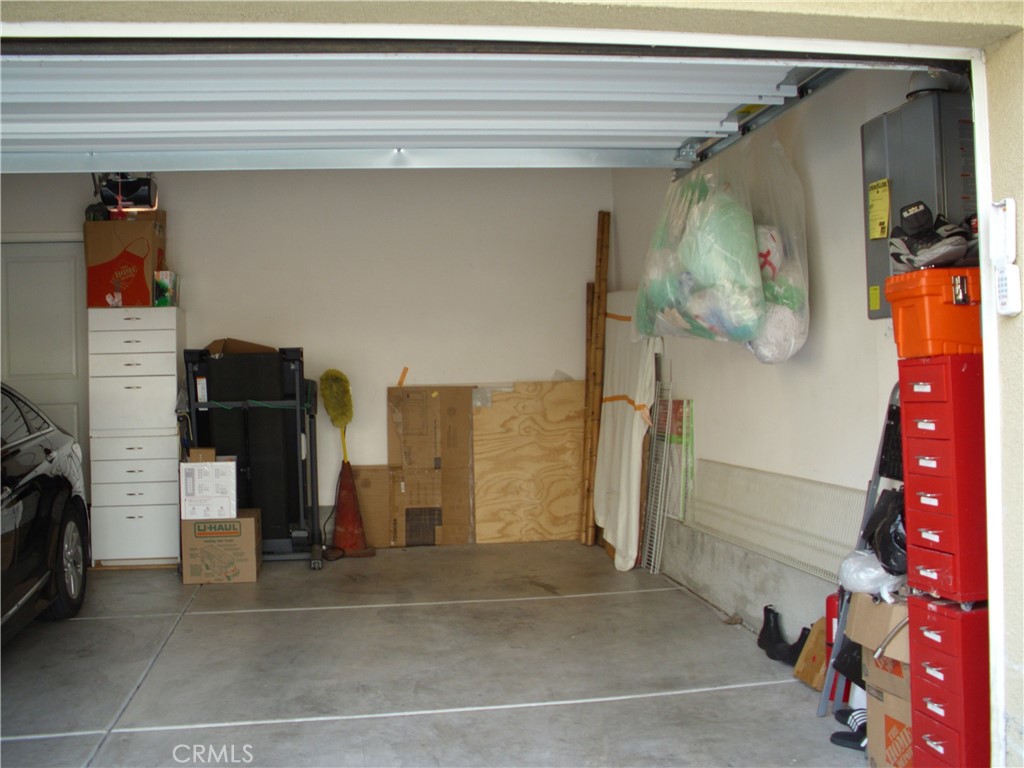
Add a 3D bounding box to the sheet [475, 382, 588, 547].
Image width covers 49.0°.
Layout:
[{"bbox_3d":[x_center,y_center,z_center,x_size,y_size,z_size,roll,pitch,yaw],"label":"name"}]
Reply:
[{"bbox_3d":[0.122,0.582,8.460,0.840,1.215,0.020,-2,-7,-9],"label":"sheet"}]

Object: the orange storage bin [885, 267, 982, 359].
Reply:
[{"bbox_3d":[1.304,-0.194,3.140,0.430,0.230,0.235,-2,0,-9],"label":"orange storage bin"}]

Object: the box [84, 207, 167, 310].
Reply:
[{"bbox_3d":[-2.708,-0.853,7.890,0.455,0.683,0.450,-2,0,-9],"label":"box"}]

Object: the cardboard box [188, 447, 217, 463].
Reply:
[{"bbox_3d":[-1.982,0.456,7.252,0.165,0.096,0.140,-2,0,-9],"label":"cardboard box"}]

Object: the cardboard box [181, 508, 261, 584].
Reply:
[{"bbox_3d":[-1.883,1.058,7.343,0.460,0.410,0.460,-2,0,-9],"label":"cardboard box"}]

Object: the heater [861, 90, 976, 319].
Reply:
[{"bbox_3d":[1.342,-0.543,3.516,0.270,0.650,0.505,-2,0,-9],"label":"heater"}]

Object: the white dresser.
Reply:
[{"bbox_3d":[-2.608,0.362,7.900,0.605,1.775,0.430,-2,0,-9],"label":"white dresser"}]

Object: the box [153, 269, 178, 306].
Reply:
[{"bbox_3d":[-2.417,-0.651,7.848,0.130,0.246,0.240,-2,0,-9],"label":"box"}]

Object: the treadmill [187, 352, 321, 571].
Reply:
[{"bbox_3d":[-1.819,0.504,7.788,0.972,1.505,0.750,-2,0,-9],"label":"treadmill"}]

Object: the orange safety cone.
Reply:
[{"bbox_3d":[-1.166,0.877,8.075,0.345,0.680,0.345,-2,0,-9],"label":"orange safety cone"}]

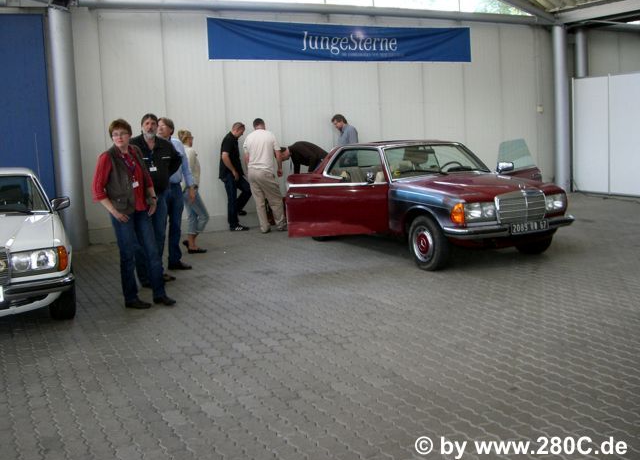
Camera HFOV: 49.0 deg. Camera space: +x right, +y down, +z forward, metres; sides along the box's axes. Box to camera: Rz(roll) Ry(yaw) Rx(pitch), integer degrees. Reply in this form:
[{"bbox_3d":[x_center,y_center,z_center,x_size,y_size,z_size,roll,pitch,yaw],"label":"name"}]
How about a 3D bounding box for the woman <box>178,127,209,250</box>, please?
[{"bbox_3d":[-1.768,-0.543,9.733,0.460,1.660,0.440,-5,8,-14],"label":"woman"}]

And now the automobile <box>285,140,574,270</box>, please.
[{"bbox_3d":[1.211,-0.495,9.296,1.820,1.400,4.640,-6,8,-25],"label":"automobile"}]

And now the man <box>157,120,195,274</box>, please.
[{"bbox_3d":[-1.767,-0.438,8.452,0.540,1.790,0.420,-9,10,-38],"label":"man"}]

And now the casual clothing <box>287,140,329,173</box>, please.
[{"bbox_3d":[-0.172,-0.788,11.758,0.750,1.350,0.500,-3,8,-5],"label":"casual clothing"}]

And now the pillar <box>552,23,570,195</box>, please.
[{"bbox_3d":[5.306,-2.627,15.375,0.320,3.720,0.320,-6,8,-24],"label":"pillar"}]

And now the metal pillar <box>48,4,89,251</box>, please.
[{"bbox_3d":[-3.761,-1.508,10.468,0.320,3.650,0.320,-6,8,-24],"label":"metal pillar"}]

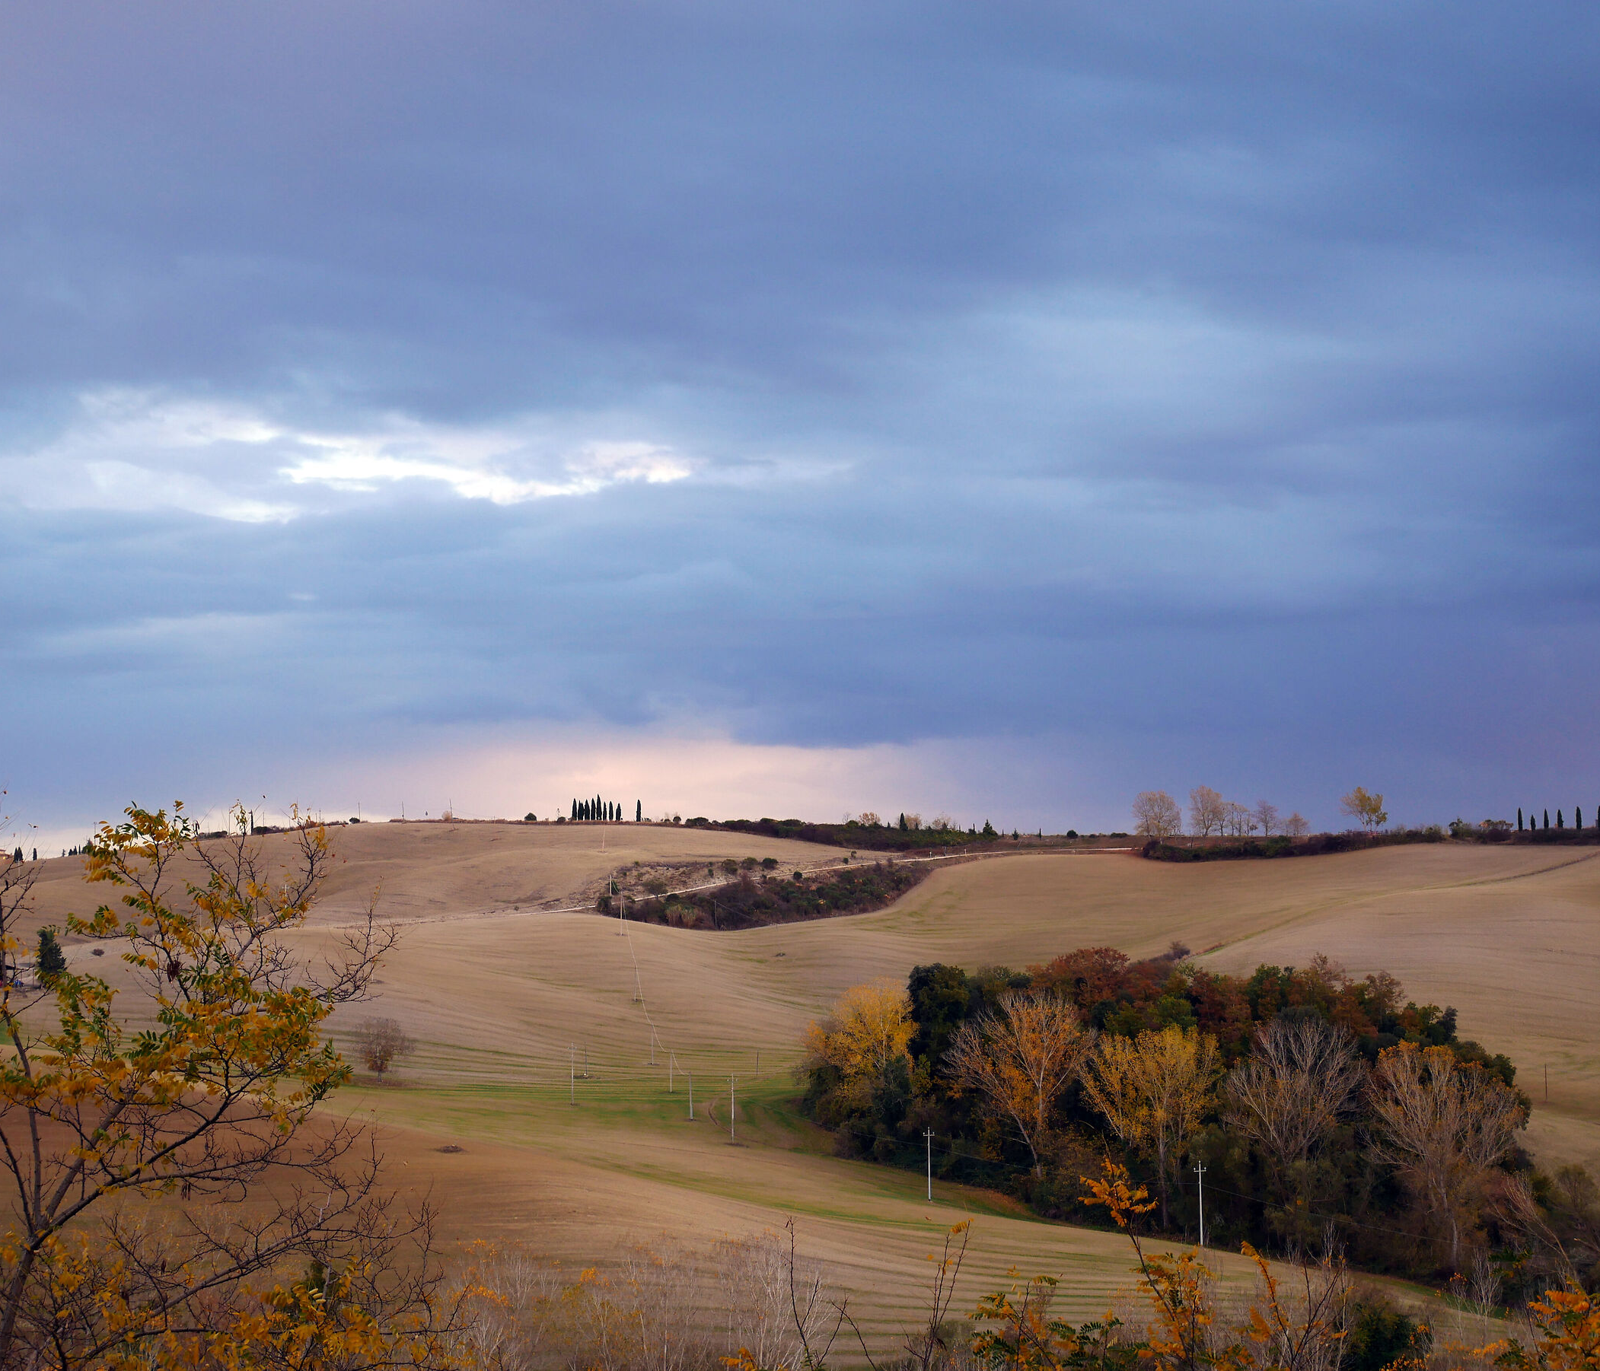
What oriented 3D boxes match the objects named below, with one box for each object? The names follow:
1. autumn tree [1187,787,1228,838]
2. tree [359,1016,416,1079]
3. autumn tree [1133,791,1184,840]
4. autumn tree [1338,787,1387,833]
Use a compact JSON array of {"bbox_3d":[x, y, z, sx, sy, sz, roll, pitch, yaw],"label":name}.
[{"bbox_3d":[112.150,35.059,930.000,10.500,14.338,10.500,0,-3,7],"label":"autumn tree"},{"bbox_3d":[-73.369,64.435,600.000,10.644,11.531,10.000,0,-3,-7],"label":"tree"},{"bbox_3d":[98.598,35.845,930.000,13.749,13.552,12.500,0,-3,6],"label":"autumn tree"},{"bbox_3d":[151.731,33.825,910.000,12.876,13.069,12.000,-1,-3,9],"label":"autumn tree"}]

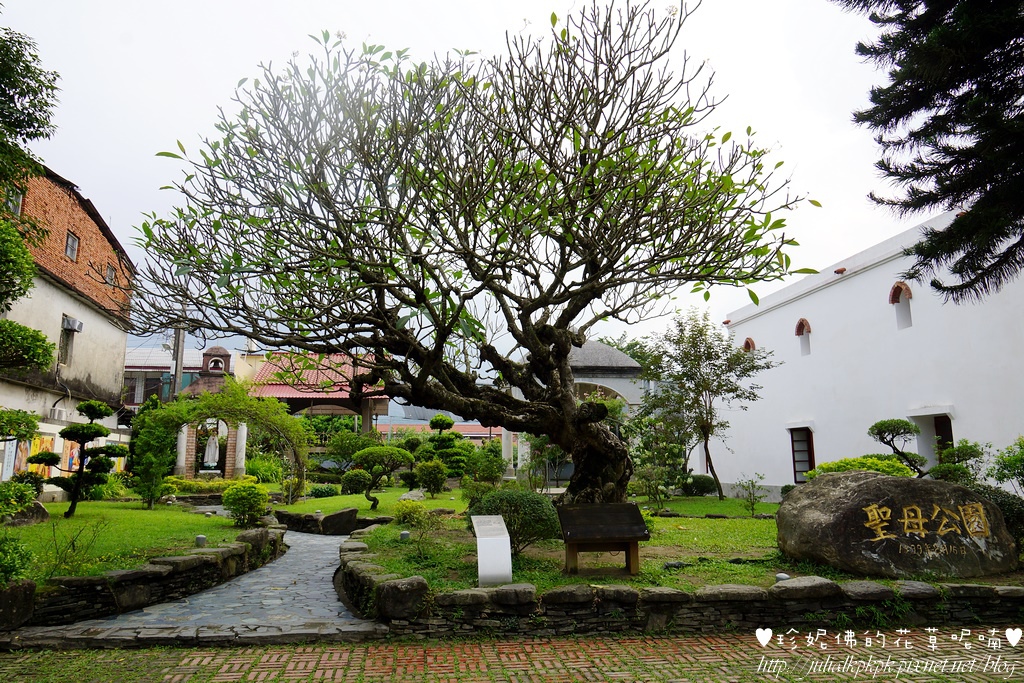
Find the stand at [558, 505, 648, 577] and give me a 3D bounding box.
[{"bbox_3d":[0.940,2.075,7.224,0.900,0.700,0.460,2,-10,-9],"label":"stand"}]

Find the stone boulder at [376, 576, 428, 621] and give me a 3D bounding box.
[{"bbox_3d":[-1.042,2.432,6.469,0.502,0.383,0.420,0,-10,0],"label":"stone boulder"}]

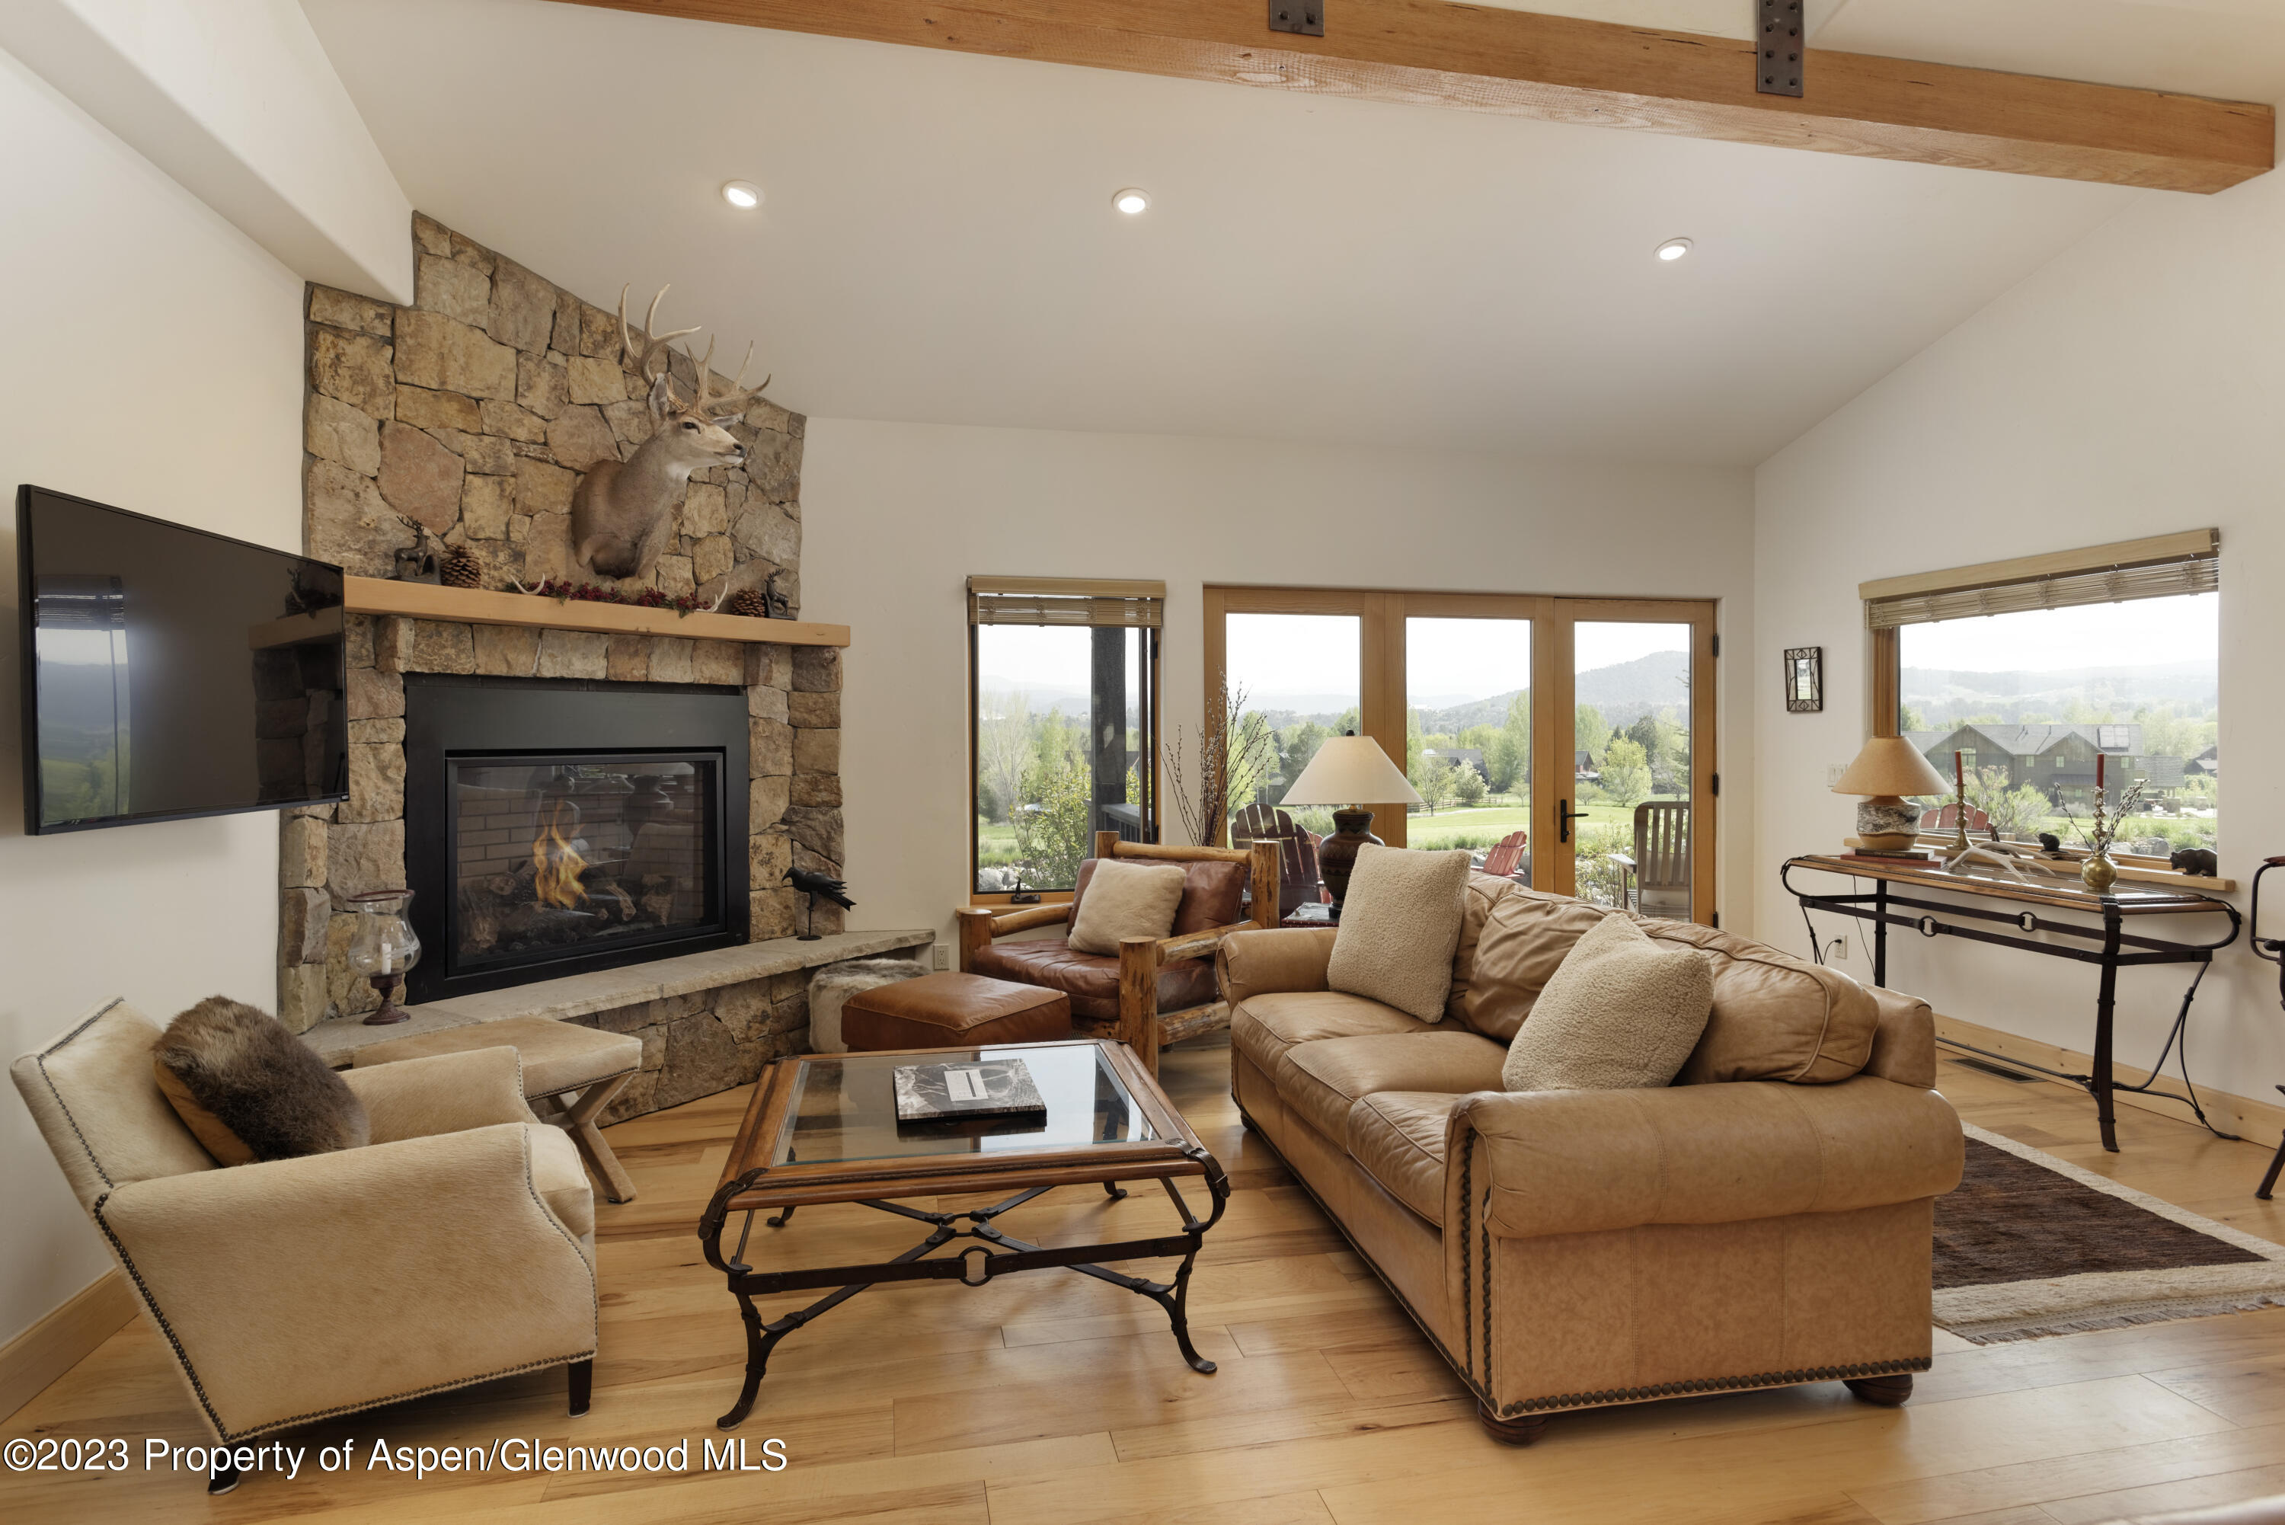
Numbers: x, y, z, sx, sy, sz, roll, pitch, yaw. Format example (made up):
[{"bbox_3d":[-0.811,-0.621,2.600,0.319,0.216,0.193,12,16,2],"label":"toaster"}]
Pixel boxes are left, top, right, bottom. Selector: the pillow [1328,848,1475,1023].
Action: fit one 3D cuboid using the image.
[{"bbox_3d":[0.822,0.531,3.892,0.170,0.490,0.500,21,-13,-24],"label":"pillow"}]

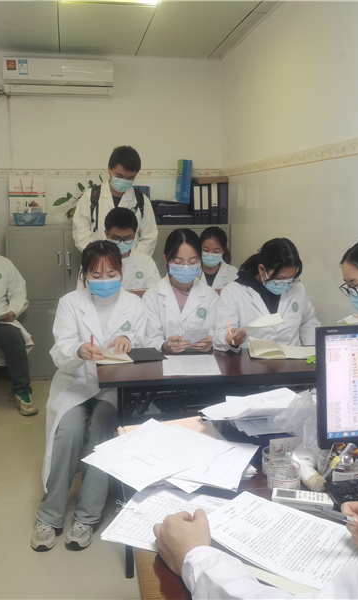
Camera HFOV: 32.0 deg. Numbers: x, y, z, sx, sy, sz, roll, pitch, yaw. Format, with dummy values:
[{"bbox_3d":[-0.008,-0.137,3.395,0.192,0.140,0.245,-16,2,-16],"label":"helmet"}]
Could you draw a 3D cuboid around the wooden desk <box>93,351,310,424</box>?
[{"bbox_3d":[0.272,0.606,2.549,1.200,0.755,0.520,-2,9,-10],"label":"wooden desk"}]

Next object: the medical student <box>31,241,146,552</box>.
[{"bbox_3d":[-0.359,0.355,2.660,0.460,1.220,0.620,-1,9,-9],"label":"medical student"}]

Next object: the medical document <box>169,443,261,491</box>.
[{"bbox_3d":[0.039,0.372,1.446,0.280,0.010,0.220,4,9,23],"label":"medical document"}]

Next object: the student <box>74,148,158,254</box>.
[{"bbox_3d":[-0.406,-0.116,4.039,0.540,1.740,0.360,-1,9,-6],"label":"student"}]

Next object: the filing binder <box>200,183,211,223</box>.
[{"bbox_3d":[0.188,-0.781,5.093,0.072,0.320,0.280,-2,9,-10],"label":"filing binder"}]

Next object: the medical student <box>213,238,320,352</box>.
[{"bbox_3d":[0.400,0.336,2.814,0.490,1.210,0.660,-1,9,-3],"label":"medical student"}]

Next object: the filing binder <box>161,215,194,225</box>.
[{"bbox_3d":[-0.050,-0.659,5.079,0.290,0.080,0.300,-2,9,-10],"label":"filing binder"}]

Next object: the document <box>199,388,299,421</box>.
[{"bbox_3d":[0.174,0.247,1.568,0.280,0.050,0.190,-6,11,-35],"label":"document"}]

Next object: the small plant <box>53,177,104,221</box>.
[{"bbox_3d":[-0.767,-0.778,4.901,0.420,0.380,0.380,-2,9,-10],"label":"small plant"}]

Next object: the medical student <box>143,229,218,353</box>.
[{"bbox_3d":[0.006,0.318,2.771,0.440,1.260,0.660,-1,9,-4],"label":"medical student"}]

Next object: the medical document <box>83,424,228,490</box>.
[{"bbox_3d":[-0.046,0.365,1.470,0.297,0.010,0.210,-8,12,-42],"label":"medical document"}]

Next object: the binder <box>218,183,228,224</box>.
[{"bbox_3d":[0.334,-0.784,5.118,0.072,0.320,0.280,-2,9,-10],"label":"binder"}]

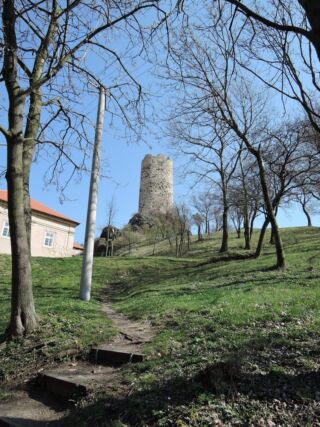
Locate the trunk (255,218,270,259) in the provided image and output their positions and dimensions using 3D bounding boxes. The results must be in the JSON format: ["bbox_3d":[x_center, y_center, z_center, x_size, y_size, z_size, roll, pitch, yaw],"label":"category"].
[{"bbox_3d":[6.240,1.407,17.828,0.850,2.544,0.400,-5,-16,19],"label":"trunk"}]

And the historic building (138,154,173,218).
[{"bbox_3d":[-0.723,-6.891,74.233,8.300,17.289,8.300,1,-15,-1],"label":"historic building"}]

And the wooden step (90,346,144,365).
[{"bbox_3d":[-0.790,2.648,5.500,1.200,0.200,0.130,-8,-17,29],"label":"wooden step"}]

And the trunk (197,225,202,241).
[{"bbox_3d":[6.048,2.901,45.322,0.500,2.494,0.400,-1,-15,8],"label":"trunk"}]

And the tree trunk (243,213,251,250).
[{"bbox_3d":[7.023,1.408,23.898,0.500,3.085,0.420,-4,-16,16],"label":"tree trunk"}]

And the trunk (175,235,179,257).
[{"bbox_3d":[1.490,2.829,26.253,0.220,1.963,0.200,0,-15,3],"label":"trunk"}]

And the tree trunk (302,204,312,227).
[{"bbox_3d":[18.084,0.232,36.360,1.000,2.788,0.450,-7,-17,26],"label":"tree trunk"}]

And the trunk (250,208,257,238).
[{"bbox_3d":[10.597,1.107,33.450,0.650,3.486,0.420,-4,-16,17],"label":"trunk"}]

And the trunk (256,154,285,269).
[{"bbox_3d":[5.339,-0.241,14.444,1.050,5.761,0.550,-5,-16,20],"label":"trunk"}]

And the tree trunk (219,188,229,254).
[{"bbox_3d":[4.786,0.455,22.136,0.600,4.926,0.500,-3,-15,12],"label":"tree trunk"}]

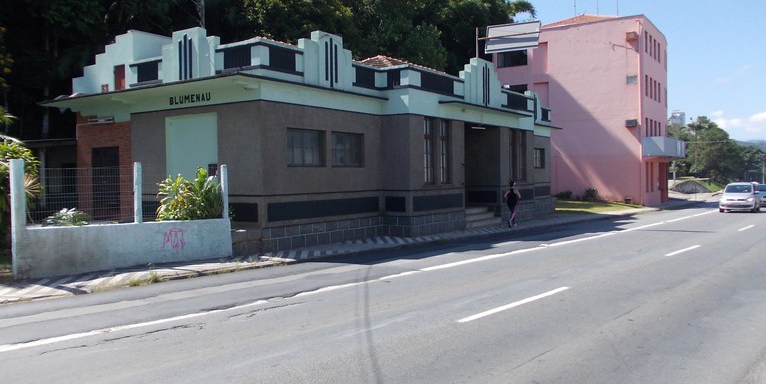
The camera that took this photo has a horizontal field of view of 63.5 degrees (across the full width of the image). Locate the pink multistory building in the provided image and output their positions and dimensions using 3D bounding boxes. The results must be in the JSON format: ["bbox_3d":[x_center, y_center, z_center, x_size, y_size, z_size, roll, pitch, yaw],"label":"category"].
[{"bbox_3d":[15.594,-5.866,46.458,11.500,13.200,9.800,0,2,34],"label":"pink multistory building"}]

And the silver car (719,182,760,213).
[{"bbox_3d":[19.365,0.262,33.528,1.670,1.530,3.850,0,2,36],"label":"silver car"}]

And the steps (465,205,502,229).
[{"bbox_3d":[3.309,0.885,22.702,0.850,0.740,3.000,0,2,34],"label":"steps"}]

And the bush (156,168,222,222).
[{"bbox_3d":[-4.279,0.115,13.701,1.400,1.300,1.200,-2,2,-40],"label":"bush"}]

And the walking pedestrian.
[{"bbox_3d":[4.698,0.453,22.497,0.520,1.640,0.550,0,2,36],"label":"walking pedestrian"}]

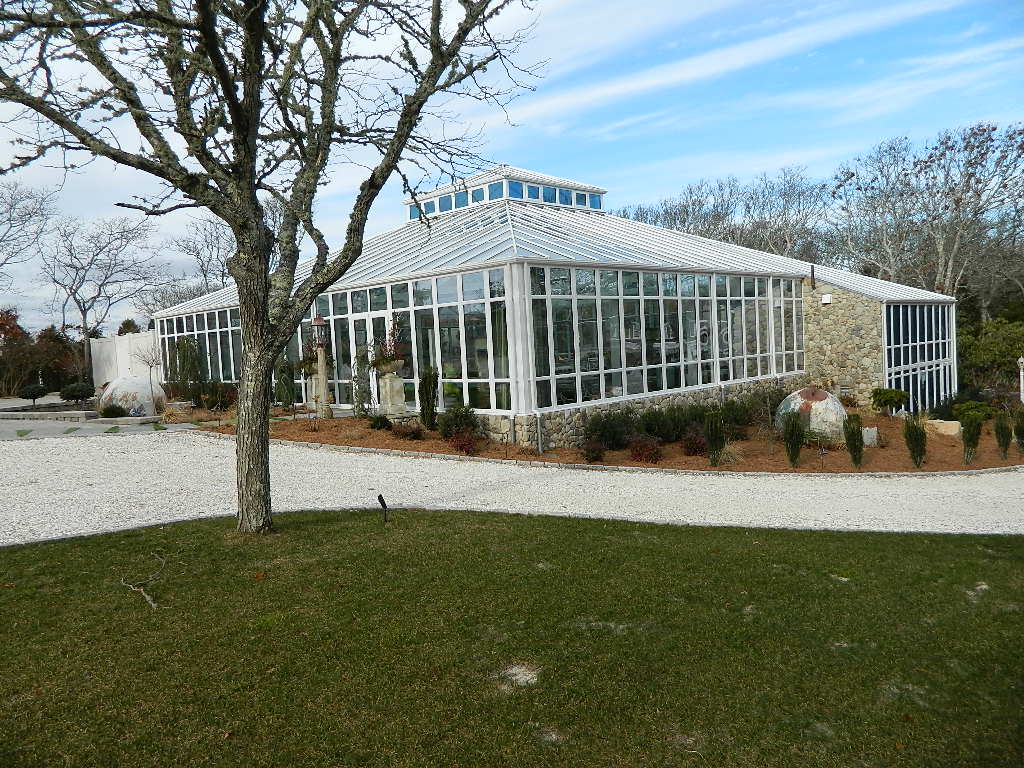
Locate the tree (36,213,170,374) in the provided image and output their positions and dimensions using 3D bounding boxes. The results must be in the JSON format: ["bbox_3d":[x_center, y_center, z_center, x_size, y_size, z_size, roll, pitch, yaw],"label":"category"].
[{"bbox_3d":[-16.020,-3.275,29.000,4.900,6.600,4.700,-5,3,-28],"label":"tree"}]

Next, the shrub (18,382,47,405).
[{"bbox_3d":[-13.811,0.274,21.300,0.740,0.680,0.720,-5,4,-33],"label":"shrub"}]

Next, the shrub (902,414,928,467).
[{"bbox_3d":[6.314,0.902,11.600,0.330,0.850,0.330,-1,4,28],"label":"shrub"}]

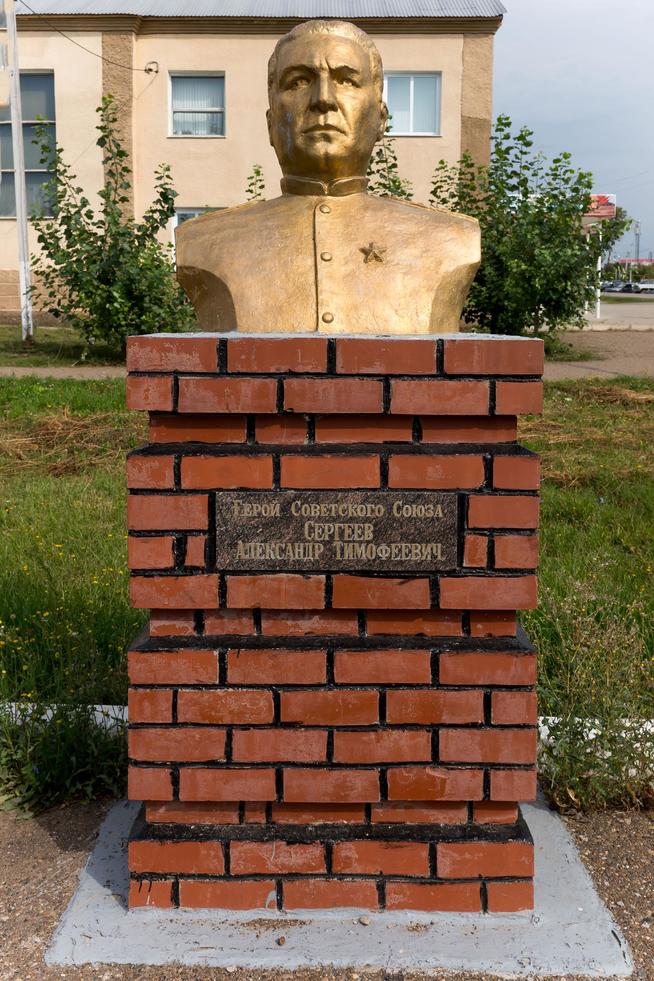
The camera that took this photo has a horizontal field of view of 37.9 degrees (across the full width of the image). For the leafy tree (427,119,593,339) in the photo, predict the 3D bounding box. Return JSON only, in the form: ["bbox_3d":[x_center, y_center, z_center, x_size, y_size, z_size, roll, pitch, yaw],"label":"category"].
[{"bbox_3d":[3.192,-4.585,16.500,2.850,3.850,2.700,0,4,0],"label":"leafy tree"}]

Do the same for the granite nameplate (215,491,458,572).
[{"bbox_3d":[0.026,0.101,2.385,0.605,0.200,0.035,0,4,0],"label":"granite nameplate"}]

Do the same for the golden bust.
[{"bbox_3d":[0.001,-0.880,2.680,0.850,0.870,0.450,0,4,0],"label":"golden bust"}]

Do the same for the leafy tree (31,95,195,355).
[{"bbox_3d":[-3.486,-4.339,15.500,2.700,4.200,2.600,0,4,0],"label":"leafy tree"}]

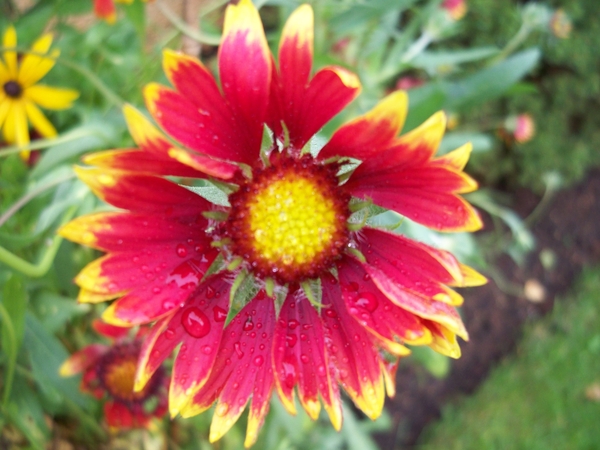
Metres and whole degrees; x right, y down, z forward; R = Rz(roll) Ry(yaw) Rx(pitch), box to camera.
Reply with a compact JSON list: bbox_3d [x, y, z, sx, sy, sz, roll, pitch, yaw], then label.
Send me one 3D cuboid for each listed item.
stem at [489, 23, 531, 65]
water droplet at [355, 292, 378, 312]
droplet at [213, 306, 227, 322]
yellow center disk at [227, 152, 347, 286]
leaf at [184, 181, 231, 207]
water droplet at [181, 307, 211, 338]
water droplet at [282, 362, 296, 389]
[{"bbox_3d":[0.095,-0.082,0.290,0.003,0.027,0.003,47,16,12],"label":"stem"},{"bbox_3d":[0.014,0.016,0.135,0.005,0.002,0.004,0,84,0],"label":"water droplet"},{"bbox_3d":[-0.017,0.019,0.135,0.003,0.001,0.003,0,84,-3],"label":"droplet"},{"bbox_3d":[-0.002,-0.001,0.130,0.024,0.011,0.024,0,85,0],"label":"yellow center disk"},{"bbox_3d":[-0.020,-0.007,0.135,0.010,0.002,0.004,21,85,-9],"label":"leaf"},{"bbox_3d":[-0.022,0.020,0.135,0.005,0.002,0.006,0,84,-3],"label":"water droplet"},{"bbox_3d":[-0.002,0.032,0.135,0.003,0.002,0.005,0,84,0],"label":"water droplet"}]

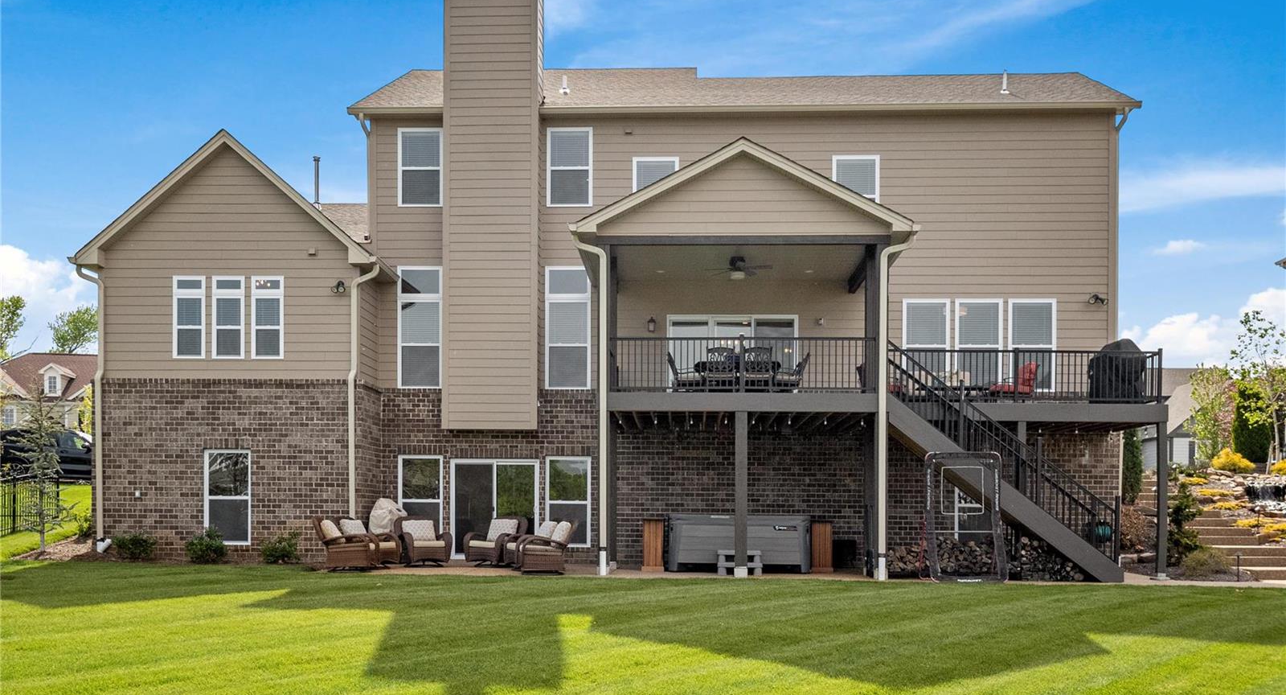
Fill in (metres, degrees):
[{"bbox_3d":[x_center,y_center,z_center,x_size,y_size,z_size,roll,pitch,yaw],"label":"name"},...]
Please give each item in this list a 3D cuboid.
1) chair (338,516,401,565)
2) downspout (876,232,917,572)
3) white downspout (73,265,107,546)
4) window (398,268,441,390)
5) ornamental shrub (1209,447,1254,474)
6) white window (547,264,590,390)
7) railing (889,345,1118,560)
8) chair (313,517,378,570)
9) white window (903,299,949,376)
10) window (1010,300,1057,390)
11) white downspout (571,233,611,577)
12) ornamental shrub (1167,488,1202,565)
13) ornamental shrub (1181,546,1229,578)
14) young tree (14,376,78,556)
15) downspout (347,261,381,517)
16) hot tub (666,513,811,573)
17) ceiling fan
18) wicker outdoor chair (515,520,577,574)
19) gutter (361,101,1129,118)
[{"bbox_3d":[-5.142,3.641,21.500,0.900,0.880,0.820,0,0,44],"label":"chair"},{"bbox_3d":[4.241,1.007,19.100,0.660,5.800,0.170,0,0,3],"label":"downspout"},{"bbox_3d":[-10.475,1.165,21.719,0.680,5.467,0.246,0,0,3],"label":"white downspout"},{"bbox_3d":[-4.532,-0.415,23.272,0.915,2.480,0.100,0,0,3],"label":"window"},{"bbox_3d":[14.985,2.874,29.058,1.133,0.739,1.084,0,0,3],"label":"ornamental shrub"},{"bbox_3d":[-1.498,-0.400,23.090,0.915,2.485,0.100,0,0,3],"label":"white window"},{"bbox_3d":[6.040,1.915,19.740,4.070,4.030,1.250,0,0,3],"label":"railing"},{"bbox_3d":[-5.247,3.462,20.192,0.965,0.965,0.827,0,0,-2],"label":"chair"},{"bbox_3d":[5.544,-0.049,22.360,0.916,1.773,0.118,0,0,3],"label":"white window"},{"bbox_3d":[7.581,-0.043,22.222,0.926,1.773,0.118,0,0,3],"label":"window"},{"bbox_3d":[-0.871,0.945,18.863,0.630,5.683,0.246,0,0,3],"label":"white downspout"},{"bbox_3d":[9.916,3.265,20.980,0.739,1.428,0.739,0,0,3],"label":"ornamental shrub"},{"bbox_3d":[10.152,3.874,20.600,0.860,0.530,0.750,0,0,3],"label":"ornamental shrub"},{"bbox_3d":[-11.636,2.290,22.261,1.231,3.467,1.231,0,0,3],"label":"young tree"},{"bbox_3d":[-5.251,1.098,21.522,0.630,5.467,0.246,0,0,3],"label":"downspout"},{"bbox_3d":[1.791,3.565,20.685,2.384,0.985,2.265,0,0,3],"label":"hot tub"},{"bbox_3d":[1.765,-1.428,20.700,1.280,0.430,1.280,0,0,3],"label":"ceiling fan"},{"bbox_3d":[-1.676,3.456,19.749,0.936,0.955,0.827,0,0,-16],"label":"wicker outdoor chair"},{"bbox_3d":[1.841,-4.690,22.440,15.530,0.150,0.140,0,0,3],"label":"gutter"}]

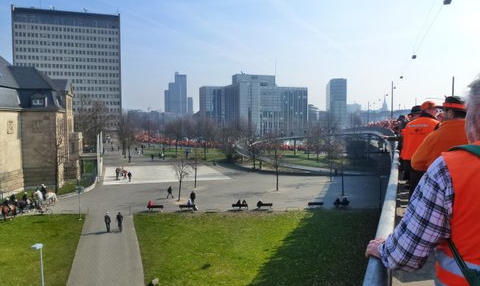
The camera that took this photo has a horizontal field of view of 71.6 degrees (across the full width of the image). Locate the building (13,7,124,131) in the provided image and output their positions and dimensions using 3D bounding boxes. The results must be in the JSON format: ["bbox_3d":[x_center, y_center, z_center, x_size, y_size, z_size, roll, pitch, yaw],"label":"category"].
[{"bbox_3d":[-84.287,-32.328,167.906,46.335,62.965,17.000,-1,4,-16],"label":"building"}]

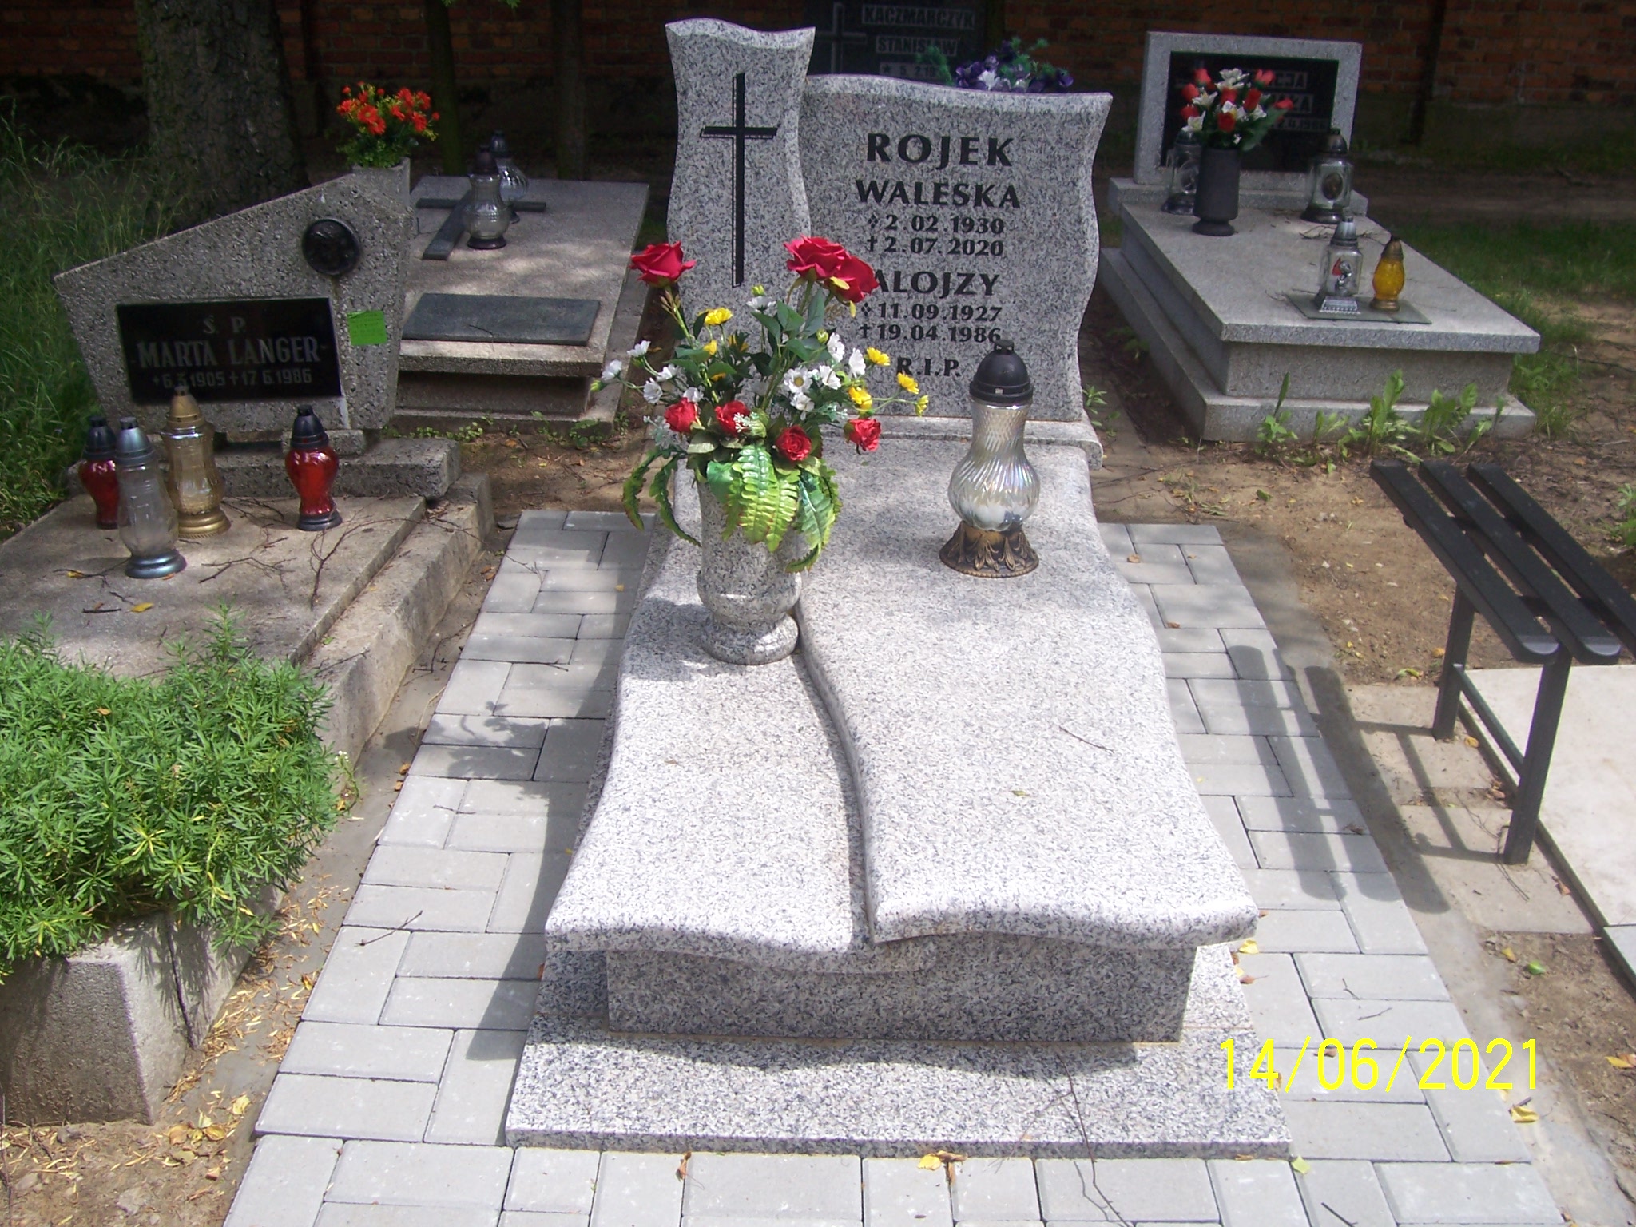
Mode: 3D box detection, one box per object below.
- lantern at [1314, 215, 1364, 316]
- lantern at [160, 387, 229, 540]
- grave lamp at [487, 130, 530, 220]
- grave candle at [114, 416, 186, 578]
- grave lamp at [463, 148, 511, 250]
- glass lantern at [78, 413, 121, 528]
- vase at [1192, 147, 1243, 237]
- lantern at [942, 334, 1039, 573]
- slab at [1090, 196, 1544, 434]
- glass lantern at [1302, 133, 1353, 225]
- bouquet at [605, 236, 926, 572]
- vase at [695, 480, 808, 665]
[{"bbox_3d":[1.338,-0.894,4.099,0.100,0.235,0.105,3,28,3],"label":"lantern"},{"bbox_3d":[-1.160,-0.289,3.004,0.113,0.292,0.113,1,26,-1],"label":"lantern"},{"bbox_3d":[-1.030,-1.443,5.284,0.155,0.285,0.155,1,26,-1],"label":"grave lamp"},{"bbox_3d":[-1.219,-0.218,2.912,0.112,0.290,0.112,2,27,0],"label":"grave candle"},{"bbox_3d":[-1.006,-1.267,4.901,0.145,0.295,0.145,1,26,-1],"label":"grave lamp"},{"bbox_3d":[-1.352,-0.275,3.042,0.102,0.232,0.102,1,26,-1],"label":"glass lantern"},{"bbox_3d":[1.204,-1.267,4.805,0.137,0.245,0.137,2,27,0],"label":"vase"},{"bbox_3d":[0.306,-0.281,2.760,0.177,0.405,0.177,2,27,0],"label":"lantern"},{"bbox_3d":[1.408,-0.898,4.736,0.865,0.305,1.540,1,26,-1],"label":"slab"},{"bbox_3d":[1.640,-1.413,5.174,0.140,0.295,0.130,7,26,10],"label":"glass lantern"},{"bbox_3d":[-0.070,-0.304,2.297,0.475,0.460,0.380,1,26,-1],"label":"bouquet"},{"bbox_3d":[-0.105,-0.085,2.541,0.172,0.290,0.172,2,27,0],"label":"vase"}]

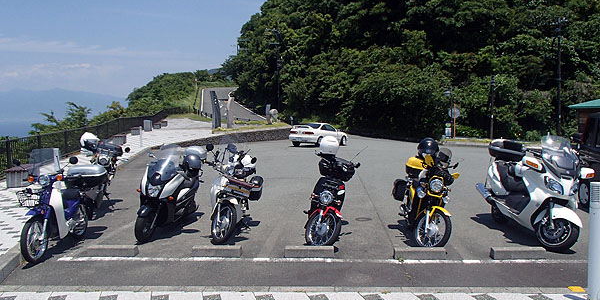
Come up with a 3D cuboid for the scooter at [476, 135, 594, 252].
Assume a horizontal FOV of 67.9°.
[{"bbox_3d":[3.455,0.507,6.574,0.820,1.440,2.250,6,4,-2],"label":"scooter"}]

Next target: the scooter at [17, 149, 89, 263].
[{"bbox_3d":[-3.128,0.614,5.880,0.750,1.320,1.920,1,4,-1],"label":"scooter"}]

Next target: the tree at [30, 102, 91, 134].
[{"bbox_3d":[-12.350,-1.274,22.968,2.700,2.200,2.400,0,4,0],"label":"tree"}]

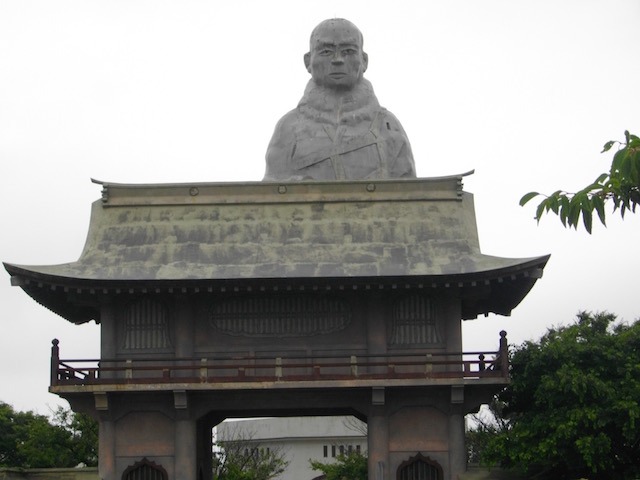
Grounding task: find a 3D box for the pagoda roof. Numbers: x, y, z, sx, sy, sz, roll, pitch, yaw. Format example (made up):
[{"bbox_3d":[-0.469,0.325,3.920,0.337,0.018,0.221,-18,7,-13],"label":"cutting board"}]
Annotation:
[{"bbox_3d":[-1.002,0.066,39.831,13.668,3.890,8.536,-1,-10,1],"label":"pagoda roof"}]

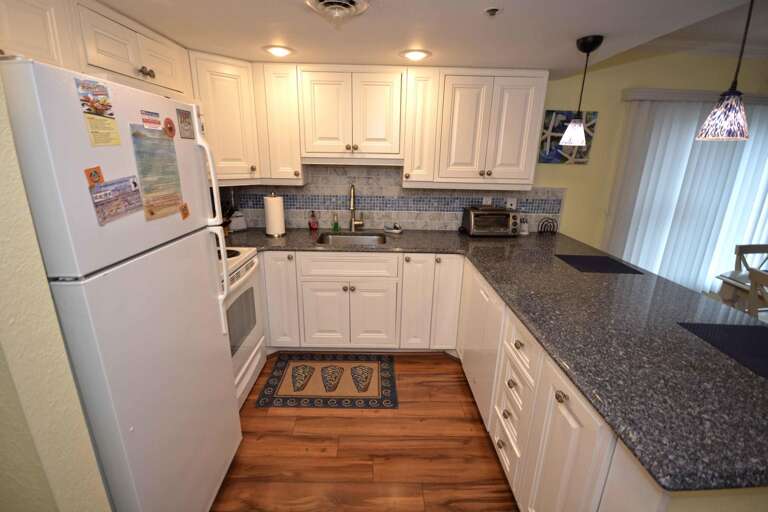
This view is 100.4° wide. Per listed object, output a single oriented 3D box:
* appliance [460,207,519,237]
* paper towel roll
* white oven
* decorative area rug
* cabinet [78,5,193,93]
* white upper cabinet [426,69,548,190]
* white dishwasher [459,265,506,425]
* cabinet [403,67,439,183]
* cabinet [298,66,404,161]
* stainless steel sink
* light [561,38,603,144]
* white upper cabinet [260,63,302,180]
[{"bbox_3d":[0.932,-0.291,2.808,0.405,0.215,0.240,1,17,-1],"label":"appliance"},{"bbox_3d":[-0.862,-0.312,2.524,0.145,0.305,0.145,1,18,-1],"label":"paper towel roll"},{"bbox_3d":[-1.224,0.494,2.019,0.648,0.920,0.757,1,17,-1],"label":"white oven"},{"bbox_3d":[-0.368,0.882,2.307,0.920,0.010,0.562,1,18,-1],"label":"decorative area rug"},{"bbox_3d":[-1.348,-0.986,1.599,0.331,0.300,0.770,1,17,-1],"label":"cabinet"},{"bbox_3d":[0.747,-0.936,2.449,0.745,0.800,0.330,1,18,-1],"label":"white upper cabinet"},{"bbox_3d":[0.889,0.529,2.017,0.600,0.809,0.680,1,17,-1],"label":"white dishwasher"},{"bbox_3d":[0.265,-0.955,2.438,0.229,0.765,0.330,1,18,-1],"label":"cabinet"},{"bbox_3d":[-0.229,-1.066,2.483,0.776,0.625,0.330,1,17,-1],"label":"cabinet"},{"bbox_3d":[-0.238,-0.041,2.530,0.540,0.190,0.370,1,18,-1],"label":"stainless steel sink"},{"bbox_3d":[1.053,-0.859,1.699,0.125,0.515,0.125,1,17,-1],"label":"light"},{"bbox_3d":[-0.713,-0.966,2.426,0.235,0.785,0.330,1,18,-1],"label":"white upper cabinet"}]

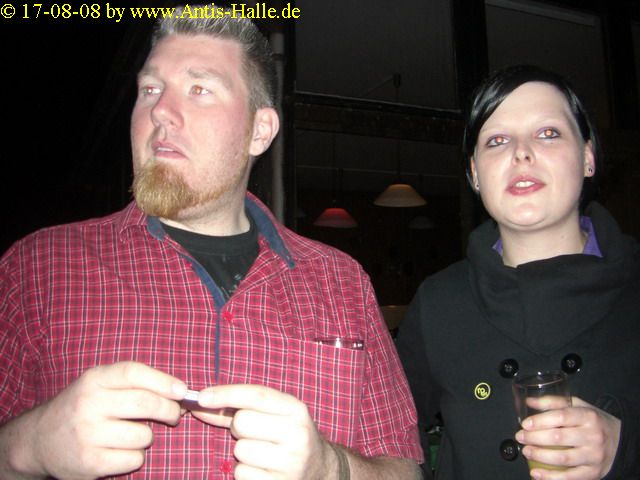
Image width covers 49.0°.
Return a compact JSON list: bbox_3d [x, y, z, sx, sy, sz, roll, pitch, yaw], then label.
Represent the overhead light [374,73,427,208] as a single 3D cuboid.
[{"bbox_3d":[0.613,-0.804,5.478,0.420,1.049,0.420,-1,-8,0],"label":"overhead light"}]

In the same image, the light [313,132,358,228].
[{"bbox_3d":[0.142,-0.599,6.550,0.420,0.930,0.420,-1,-8,0],"label":"light"}]

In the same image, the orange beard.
[{"bbox_3d":[-0.182,-0.059,0.840,0.080,0.064,0.052,-5,-9,29],"label":"orange beard"}]

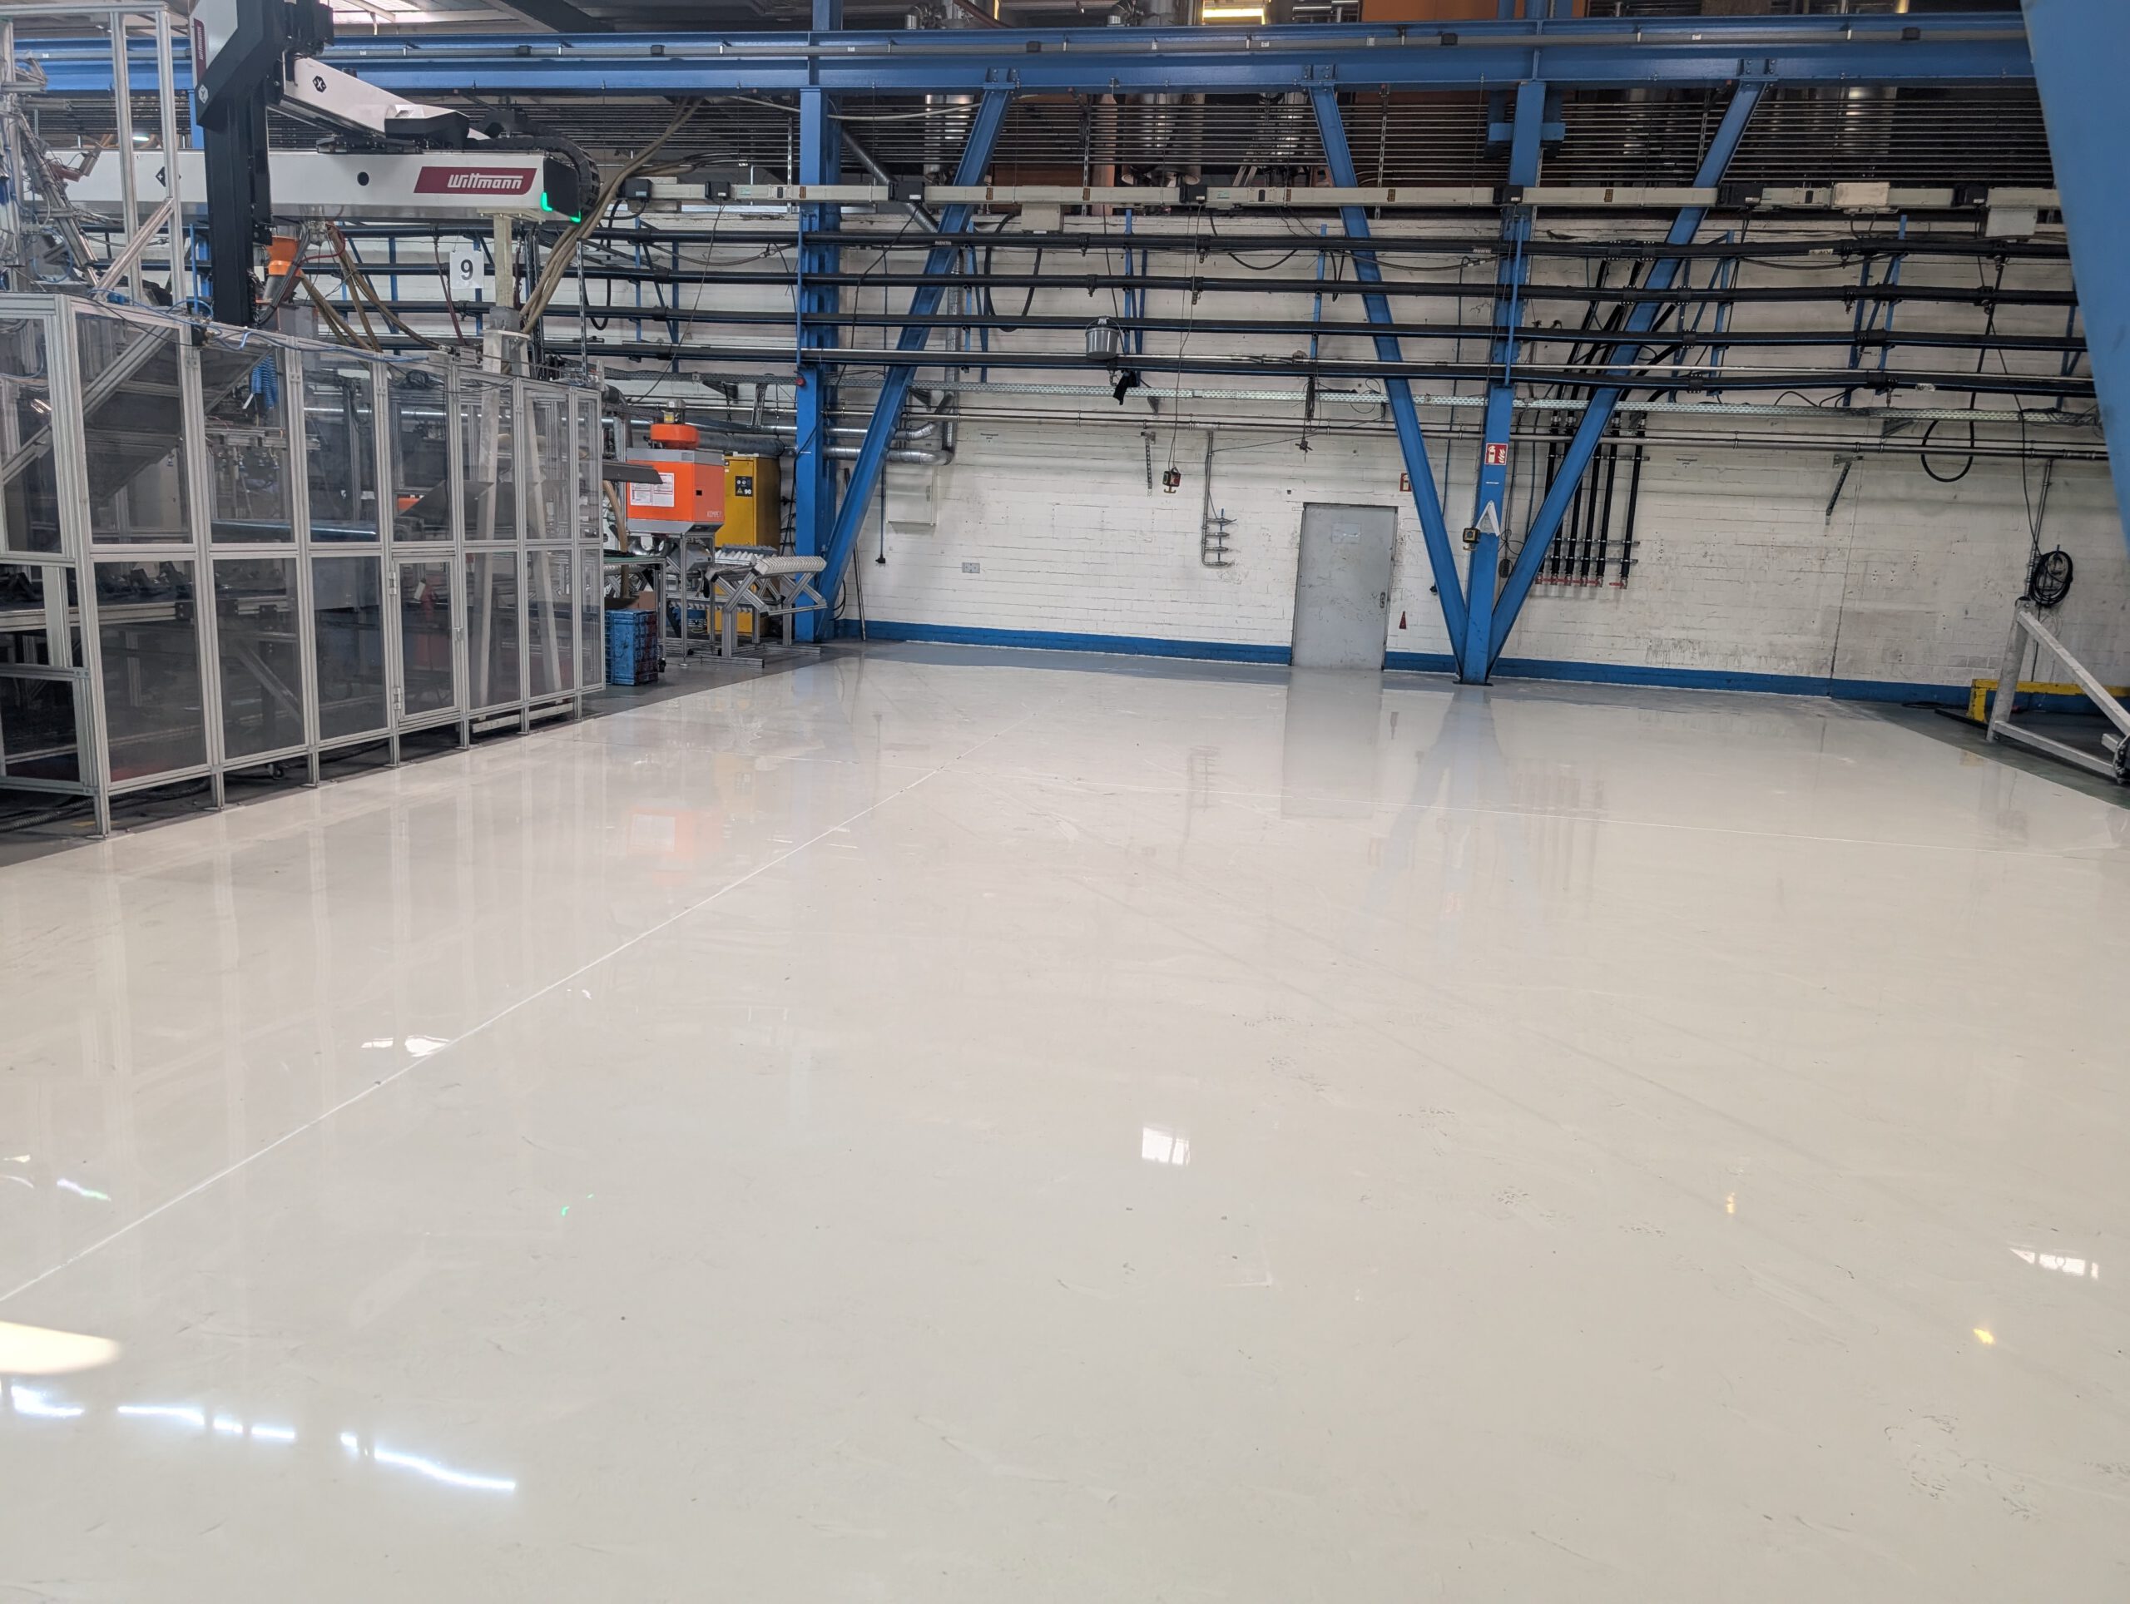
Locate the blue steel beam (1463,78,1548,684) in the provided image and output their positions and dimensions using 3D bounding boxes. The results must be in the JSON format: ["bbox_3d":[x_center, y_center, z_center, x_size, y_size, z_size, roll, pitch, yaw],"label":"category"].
[{"bbox_3d":[4.566,-4.268,15.480,0.254,6.038,0.254,5,11,10],"label":"blue steel beam"}]

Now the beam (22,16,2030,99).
[{"bbox_3d":[-1.735,-8.041,16.075,22.244,0.566,0.308,5,11,10],"label":"beam"}]

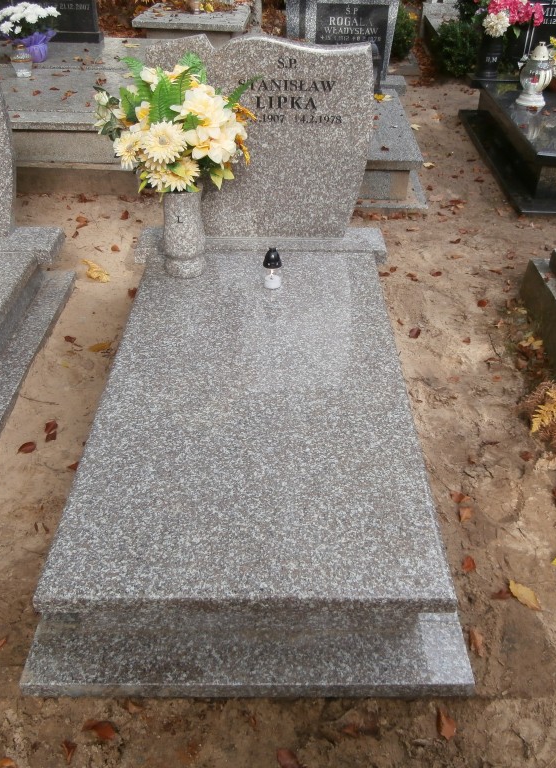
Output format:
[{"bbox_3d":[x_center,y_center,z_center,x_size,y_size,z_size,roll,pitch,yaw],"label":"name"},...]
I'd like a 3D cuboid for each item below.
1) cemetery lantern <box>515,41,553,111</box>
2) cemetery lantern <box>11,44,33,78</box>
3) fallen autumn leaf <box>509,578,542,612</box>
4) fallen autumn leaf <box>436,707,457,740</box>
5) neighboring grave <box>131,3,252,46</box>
[{"bbox_3d":[1.434,-1.714,3.928,0.185,0.325,0.185,0,37,0],"label":"cemetery lantern"},{"bbox_3d":[-1.533,-1.930,4.222,0.140,0.180,0.140,0,37,0],"label":"cemetery lantern"},{"bbox_3d":[0.601,0.513,1.722,0.032,0.012,0.092,-21,42,-25],"label":"fallen autumn leaf"},{"bbox_3d":[0.346,0.702,1.469,0.036,0.015,0.066,-4,37,-5],"label":"fallen autumn leaf"},{"bbox_3d":[-0.640,-2.994,6.070,0.900,0.380,1.080,2,37,3],"label":"neighboring grave"}]

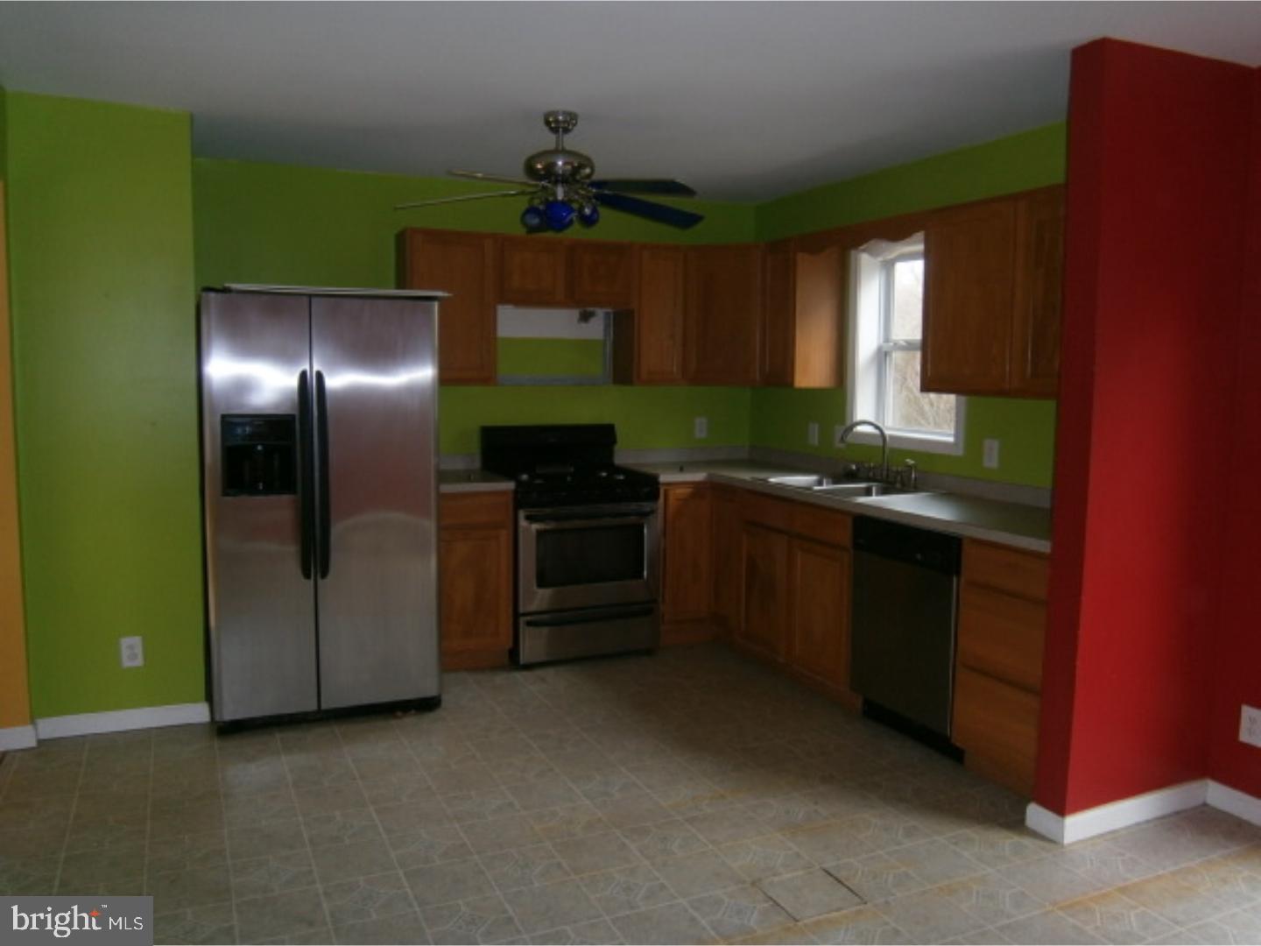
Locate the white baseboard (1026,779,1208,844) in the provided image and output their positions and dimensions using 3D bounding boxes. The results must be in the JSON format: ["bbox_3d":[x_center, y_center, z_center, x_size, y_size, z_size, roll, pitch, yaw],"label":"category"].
[{"bbox_3d":[1.629,1.097,3.132,0.689,0.088,0.138,-2,6,-25],"label":"white baseboard"}]

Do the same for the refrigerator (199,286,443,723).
[{"bbox_3d":[-1.342,0.129,4.115,0.895,1.745,0.830,-2,6,-22],"label":"refrigerator"}]

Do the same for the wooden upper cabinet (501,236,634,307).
[{"bbox_3d":[-0.392,-1.051,5.051,0.762,0.353,0.320,-3,7,-25],"label":"wooden upper cabinet"}]

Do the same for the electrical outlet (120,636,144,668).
[{"bbox_3d":[-1.963,0.709,3.732,0.074,0.117,0.010,-2,6,-25],"label":"electrical outlet"}]

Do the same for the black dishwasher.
[{"bbox_3d":[1.320,0.602,3.795,0.616,0.820,0.590,-2,6,-25],"label":"black dishwasher"}]

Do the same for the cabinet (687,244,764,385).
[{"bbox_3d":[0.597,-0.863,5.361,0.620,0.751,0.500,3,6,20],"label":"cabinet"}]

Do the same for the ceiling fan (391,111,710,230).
[{"bbox_3d":[-0.272,-1.138,3.599,1.250,0.447,1.230,-3,7,-25],"label":"ceiling fan"}]

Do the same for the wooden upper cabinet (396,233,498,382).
[{"bbox_3d":[-0.931,-0.822,4.781,0.439,0.751,0.310,-2,6,-25],"label":"wooden upper cabinet"}]

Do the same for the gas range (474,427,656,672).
[{"bbox_3d":[-0.326,0.345,5.020,0.767,1.155,0.680,-3,7,-25],"label":"gas range"}]

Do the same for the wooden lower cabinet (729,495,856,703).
[{"bbox_3d":[1.016,0.546,4.565,0.620,0.876,0.932,-3,7,-25],"label":"wooden lower cabinet"}]

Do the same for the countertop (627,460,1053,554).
[{"bbox_3d":[0.898,0.095,4.340,0.947,0.038,2.832,-2,6,-25],"label":"countertop"}]

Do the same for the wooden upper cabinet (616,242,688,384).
[{"bbox_3d":[0.103,-0.873,5.303,0.327,0.756,0.320,-3,7,-25],"label":"wooden upper cabinet"}]

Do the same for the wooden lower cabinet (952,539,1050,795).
[{"bbox_3d":[1.562,0.680,3.396,0.620,0.876,0.443,-3,7,-25],"label":"wooden lower cabinet"}]

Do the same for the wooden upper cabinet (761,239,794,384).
[{"bbox_3d":[0.911,-0.835,5.016,0.320,0.756,0.305,-3,7,-25],"label":"wooden upper cabinet"}]

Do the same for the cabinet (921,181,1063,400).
[{"bbox_3d":[1.575,-0.670,3.583,0.310,0.751,1.003,-2,6,-25],"label":"cabinet"}]

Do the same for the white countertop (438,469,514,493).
[{"bbox_3d":[-0.900,0.050,4.765,0.443,0.039,0.635,-3,7,-25],"label":"white countertop"}]

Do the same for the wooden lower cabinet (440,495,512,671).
[{"bbox_3d":[-0.897,0.497,4.753,0.444,0.892,0.627,-2,6,-25],"label":"wooden lower cabinet"}]

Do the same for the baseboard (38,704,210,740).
[{"bbox_3d":[-2.039,1.003,3.827,0.627,0.087,0.017,-3,7,-25],"label":"baseboard"}]

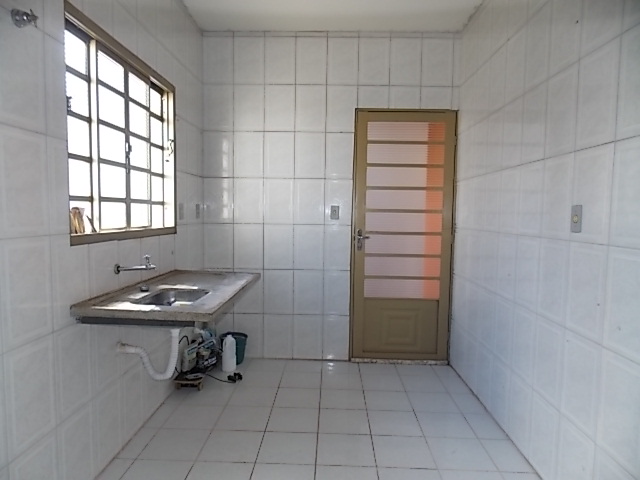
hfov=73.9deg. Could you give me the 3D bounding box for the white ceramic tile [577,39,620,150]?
[{"bbox_3d":[1.100,-0.561,1.684,0.014,0.380,0.254,1,4,1],"label":"white ceramic tile"}]

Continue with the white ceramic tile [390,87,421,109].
[{"bbox_3d":[0.714,-1.201,3.590,0.264,0.194,0.010,1,4,2],"label":"white ceramic tile"}]

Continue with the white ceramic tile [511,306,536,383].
[{"bbox_3d":[1.102,0.562,2.291,0.010,0.385,0.256,1,4,1],"label":"white ceramic tile"}]

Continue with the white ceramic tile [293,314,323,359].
[{"bbox_3d":[-0.103,0.841,3.675,0.256,0.385,0.010,1,4,2],"label":"white ceramic tile"}]

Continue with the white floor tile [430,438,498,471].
[{"bbox_3d":[0.752,1.152,2.293,0.305,0.010,0.305,1,4,2],"label":"white floor tile"}]

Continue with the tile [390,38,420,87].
[{"bbox_3d":[0.719,-1.494,3.571,0.264,0.394,0.010,1,4,2],"label":"tile"}]

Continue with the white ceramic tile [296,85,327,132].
[{"bbox_3d":[-0.079,-1.115,3.620,0.264,0.394,0.010,1,4,2],"label":"white ceramic tile"}]

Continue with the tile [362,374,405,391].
[{"bbox_3d":[0.471,1.088,3.221,0.305,0.010,0.305,1,4,2],"label":"tile"}]

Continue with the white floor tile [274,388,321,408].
[{"bbox_3d":[-0.150,1.084,2.909,0.302,0.014,0.304,1,4,2],"label":"white floor tile"}]

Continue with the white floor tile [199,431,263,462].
[{"bbox_3d":[-0.471,1.122,2.309,0.302,0.010,0.306,1,4,2],"label":"white floor tile"}]

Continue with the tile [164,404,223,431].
[{"bbox_3d":[-0.770,1.094,2.625,0.302,0.010,0.305,1,4,2],"label":"tile"}]

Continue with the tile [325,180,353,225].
[{"bbox_3d":[0.155,-0.317,3.571,0.229,0.382,0.010,1,4,2],"label":"tile"}]

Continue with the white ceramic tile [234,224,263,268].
[{"bbox_3d":[-0.608,0.057,3.643,0.257,0.385,0.010,1,4,2],"label":"white ceramic tile"}]

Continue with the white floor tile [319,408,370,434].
[{"bbox_3d":[0.144,1.109,2.593,0.302,0.014,0.304,1,4,2],"label":"white floor tile"}]

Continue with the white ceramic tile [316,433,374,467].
[{"bbox_3d":[0.138,1.133,2.291,0.302,0.010,0.306,1,4,2],"label":"white ceramic tile"}]

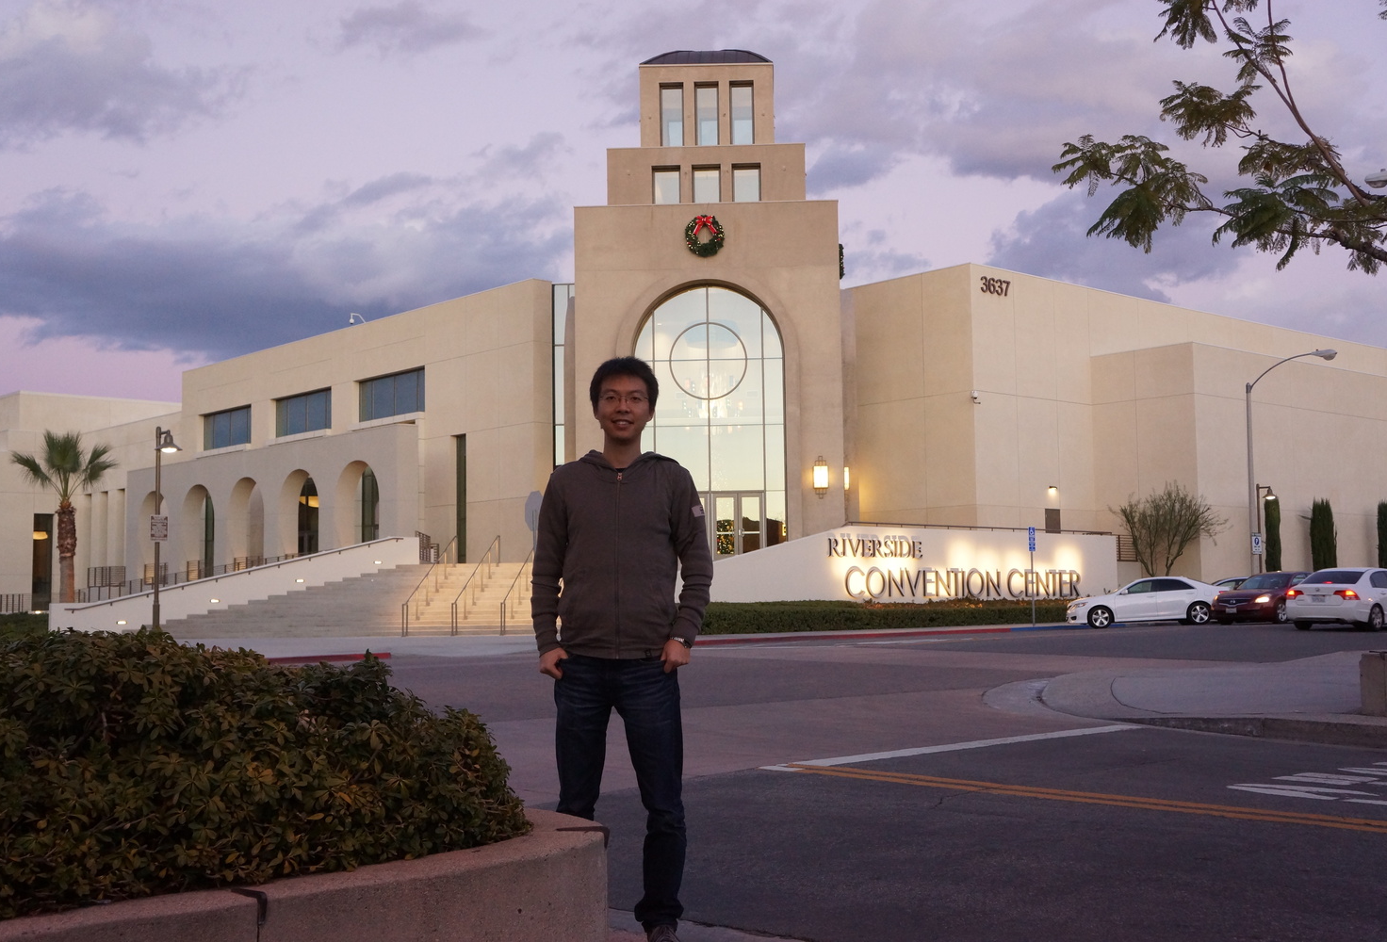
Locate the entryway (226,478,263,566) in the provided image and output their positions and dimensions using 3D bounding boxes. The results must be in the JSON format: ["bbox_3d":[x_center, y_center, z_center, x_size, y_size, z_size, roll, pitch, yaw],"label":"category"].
[{"bbox_3d":[-20.913,2.751,74.900,1.000,4.875,3.692,3,-6,-42],"label":"entryway"}]

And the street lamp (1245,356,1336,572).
[{"bbox_3d":[19.846,0.494,52.018,0.360,8.712,3.410,3,-6,-42],"label":"street lamp"}]

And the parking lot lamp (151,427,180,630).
[{"bbox_3d":[-11.943,1.476,35.434,0.620,5.040,0.900,4,-6,-43],"label":"parking lot lamp"}]

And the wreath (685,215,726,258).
[{"bbox_3d":[0.437,-8.676,58.039,1.470,1.530,0.300,-1,-5,3],"label":"wreath"}]

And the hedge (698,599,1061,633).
[{"bbox_3d":[5.967,4.278,46.750,18.500,0.780,2.200,3,-6,-42],"label":"hedge"}]

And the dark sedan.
[{"bbox_3d":[15.951,3.469,42.860,4.820,1.470,1.800,3,-6,-41],"label":"dark sedan"}]

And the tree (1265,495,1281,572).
[{"bbox_3d":[23.275,3.313,62.939,0.660,4.600,0.660,3,-6,-42],"label":"tree"}]

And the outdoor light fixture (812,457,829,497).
[{"bbox_3d":[4.638,0.241,57.109,0.560,1.560,0.320,-1,-5,3],"label":"outdoor light fixture"}]

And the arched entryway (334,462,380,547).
[{"bbox_3d":[-13.942,2.026,67.144,1.000,4.898,3.654,3,-6,-42],"label":"arched entryway"}]

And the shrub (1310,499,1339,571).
[{"bbox_3d":[26.223,3.461,65.303,1.080,4.627,1.080,3,-6,-42],"label":"shrub"}]

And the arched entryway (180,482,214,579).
[{"bbox_3d":[-25.838,3.345,83.338,1.000,5.170,4.000,3,-6,-42],"label":"arched entryway"}]

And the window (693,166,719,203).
[{"bbox_3d":[0.510,-10.846,59.798,1.080,1.620,0.250,-1,-5,3],"label":"window"}]

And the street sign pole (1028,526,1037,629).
[{"bbox_3d":[9.866,3.072,45.700,0.300,2.897,0.070,3,-6,-42],"label":"street sign pole"}]

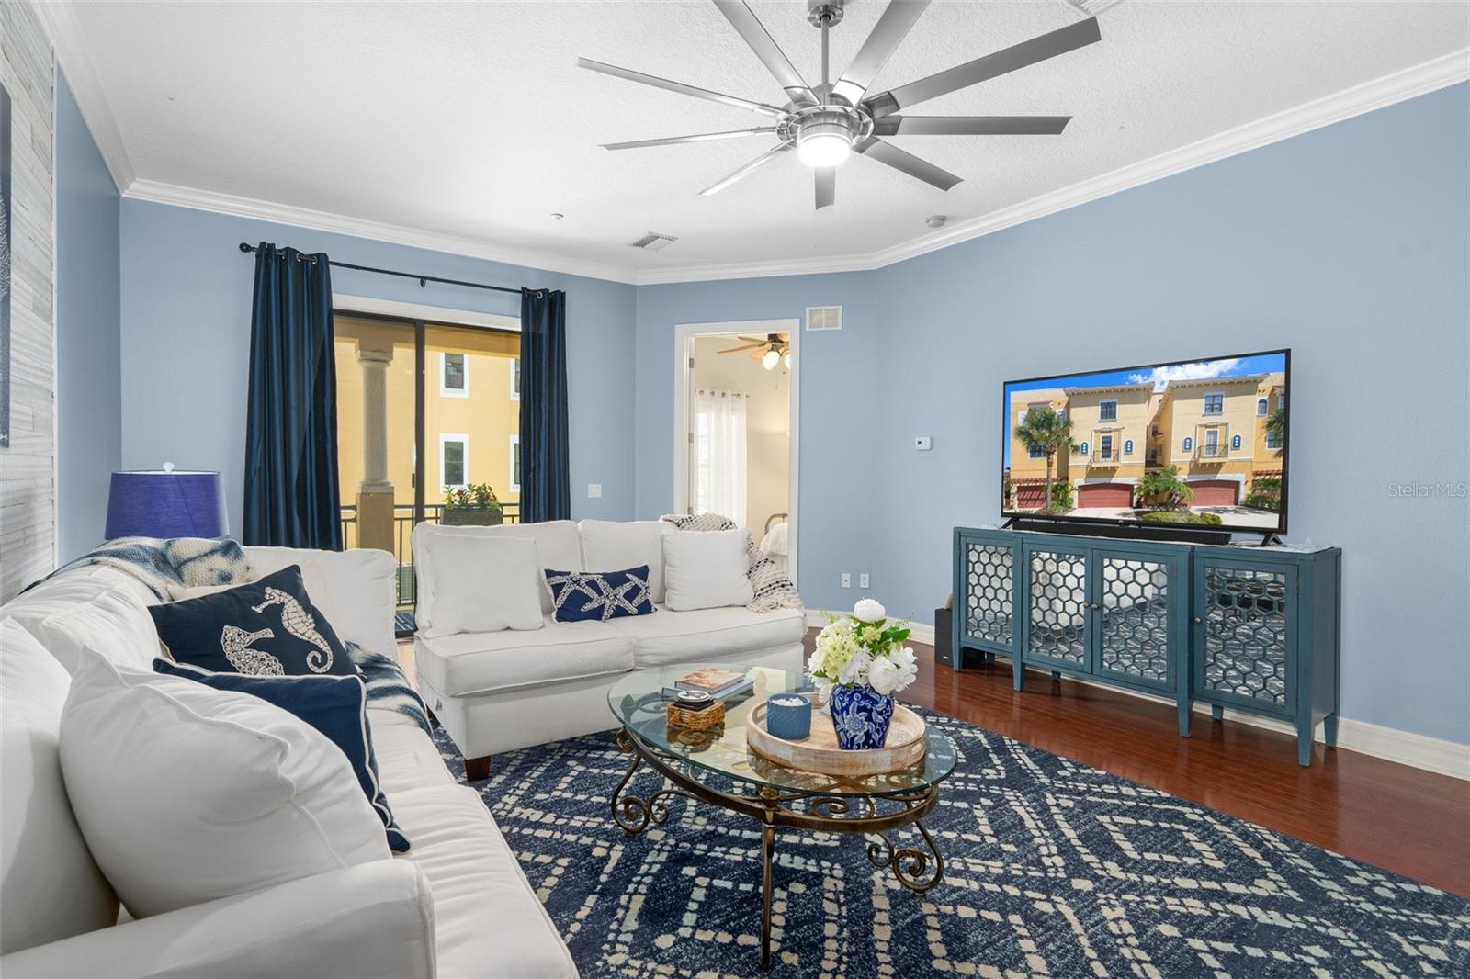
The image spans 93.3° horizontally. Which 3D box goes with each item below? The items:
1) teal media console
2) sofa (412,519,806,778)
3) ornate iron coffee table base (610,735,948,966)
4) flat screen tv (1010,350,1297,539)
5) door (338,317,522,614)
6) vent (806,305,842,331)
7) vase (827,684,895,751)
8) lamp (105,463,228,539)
[{"bbox_3d":[2.100,0.724,3.844,0.411,0.936,1.846,-1,1,-35],"label":"teal media console"},{"bbox_3d":[-0.640,0.686,3.745,1.841,0.993,1.012,-1,1,-35],"label":"sofa"},{"bbox_3d":[0.094,0.977,2.276,0.784,0.481,1.246,-1,1,-35],"label":"ornate iron coffee table base"},{"bbox_3d":[2.127,-0.231,3.785,0.076,0.849,1.467,-1,1,-35],"label":"flat screen tv"},{"bbox_3d":[-2.327,-0.046,5.123,1.834,2.385,0.101,-1,1,-35],"label":"door"},{"bbox_3d":[0.728,-1.400,5.671,0.291,0.190,0.020,1,1,14],"label":"vent"},{"bbox_3d":[0.345,0.613,1.885,0.187,0.195,0.187,0,1,0],"label":"vase"},{"bbox_3d":[-2.487,0.236,3.051,0.420,0.700,0.420,-1,1,-35],"label":"lamp"}]

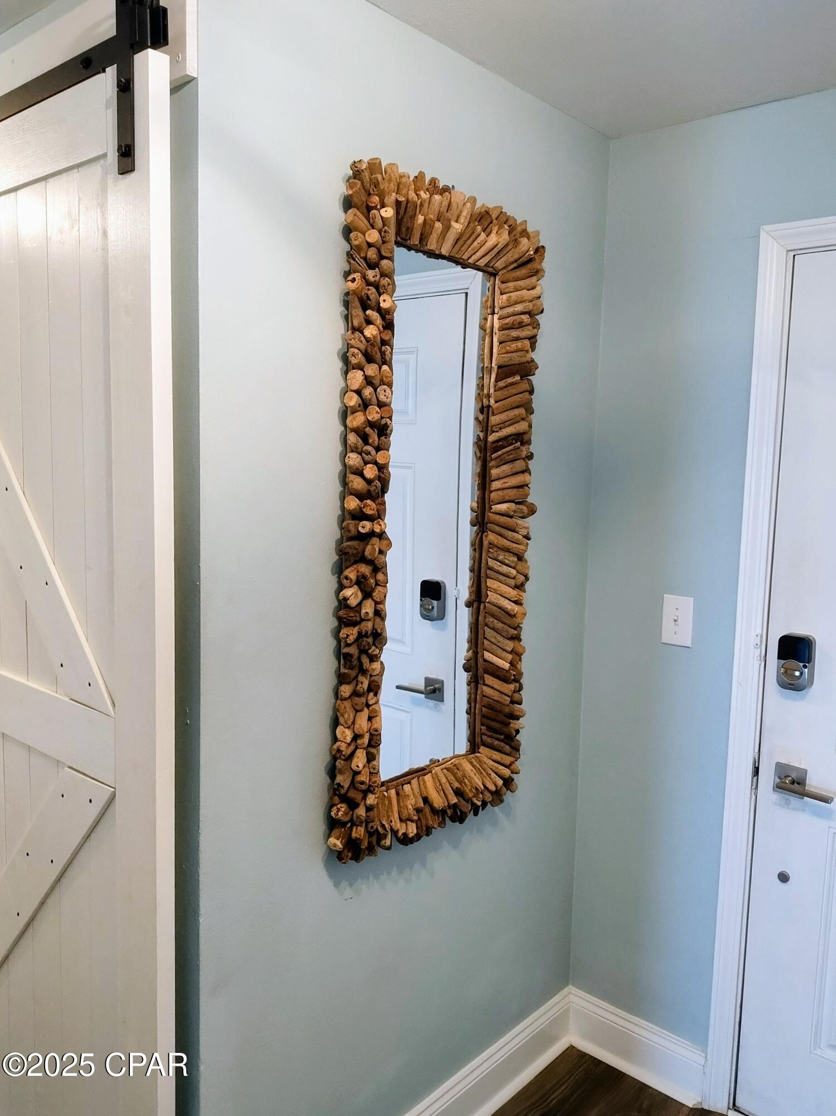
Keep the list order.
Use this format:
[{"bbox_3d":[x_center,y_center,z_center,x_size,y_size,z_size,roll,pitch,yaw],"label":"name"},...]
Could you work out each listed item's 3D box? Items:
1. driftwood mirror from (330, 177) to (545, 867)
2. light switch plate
[{"bbox_3d":[0.073,-0.072,1.675,0.077,1.320,0.585,7,8,44],"label":"driftwood mirror"},{"bbox_3d":[0.642,0.157,1.997,0.077,0.122,0.013,7,8,41],"label":"light switch plate"}]

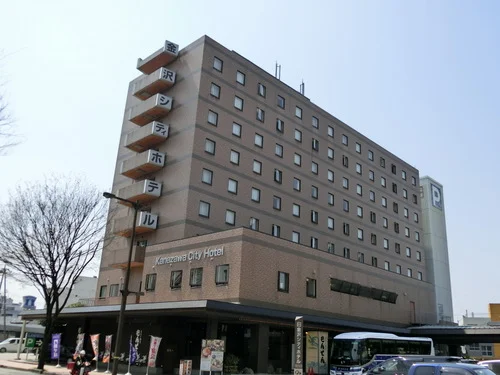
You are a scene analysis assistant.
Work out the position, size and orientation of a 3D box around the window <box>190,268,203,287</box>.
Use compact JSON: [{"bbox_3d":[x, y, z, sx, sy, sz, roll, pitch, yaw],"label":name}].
[{"bbox_3d":[-3.902,6.495,35.620,1.347,1.283,0.150,-15,-26,42],"label":"window"}]

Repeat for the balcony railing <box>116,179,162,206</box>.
[{"bbox_3d":[-10.515,0.536,46.314,4.751,1.346,1.661,-15,-26,42],"label":"balcony railing"}]

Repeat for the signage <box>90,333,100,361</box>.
[{"bbox_3d":[-11.578,11.990,36.802,0.650,1.800,0.150,9,-20,-15],"label":"signage"}]

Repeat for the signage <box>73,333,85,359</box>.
[{"bbox_3d":[-13.068,12.136,37.485,0.600,1.850,0.080,14,-22,-28],"label":"signage"}]

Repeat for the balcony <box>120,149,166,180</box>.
[{"bbox_3d":[-10.356,-2.231,47.274,4.751,1.346,1.661,-15,-26,42],"label":"balcony"}]

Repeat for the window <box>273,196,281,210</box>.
[{"bbox_3d":[2.764,1.559,49.967,0.180,1.320,1.180,-15,-26,42],"label":"window"}]

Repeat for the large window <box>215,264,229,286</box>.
[{"bbox_3d":[-1.856,5.797,32.749,1.237,1.331,0.150,-15,-25,42],"label":"large window"}]

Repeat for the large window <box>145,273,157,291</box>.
[{"bbox_3d":[-7.814,7.456,38.677,1.300,1.320,0.200,-15,-26,42],"label":"large window"}]

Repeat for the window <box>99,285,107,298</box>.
[{"bbox_3d":[-14.047,9.987,47.036,1.109,1.227,0.150,-15,-25,42],"label":"window"}]

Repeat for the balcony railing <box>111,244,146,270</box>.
[{"bbox_3d":[-10.527,6.223,43.530,4.234,1.392,1.885,-15,-25,42],"label":"balcony railing"}]

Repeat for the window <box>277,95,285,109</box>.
[{"bbox_3d":[3.428,-9.347,53.916,0.150,1.335,1.201,-15,-25,42],"label":"window"}]

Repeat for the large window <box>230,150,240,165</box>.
[{"bbox_3d":[-1.427,-2.879,46.717,0.180,1.330,1.180,-15,-26,42],"label":"large window"}]

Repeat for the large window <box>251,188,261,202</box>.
[{"bbox_3d":[0.579,0.747,48.078,0.150,1.348,1.199,-15,-26,42],"label":"large window"}]

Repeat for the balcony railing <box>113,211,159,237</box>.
[{"bbox_3d":[-10.248,3.240,43.576,4.620,1.400,1.460,-14,-25,42],"label":"balcony railing"}]

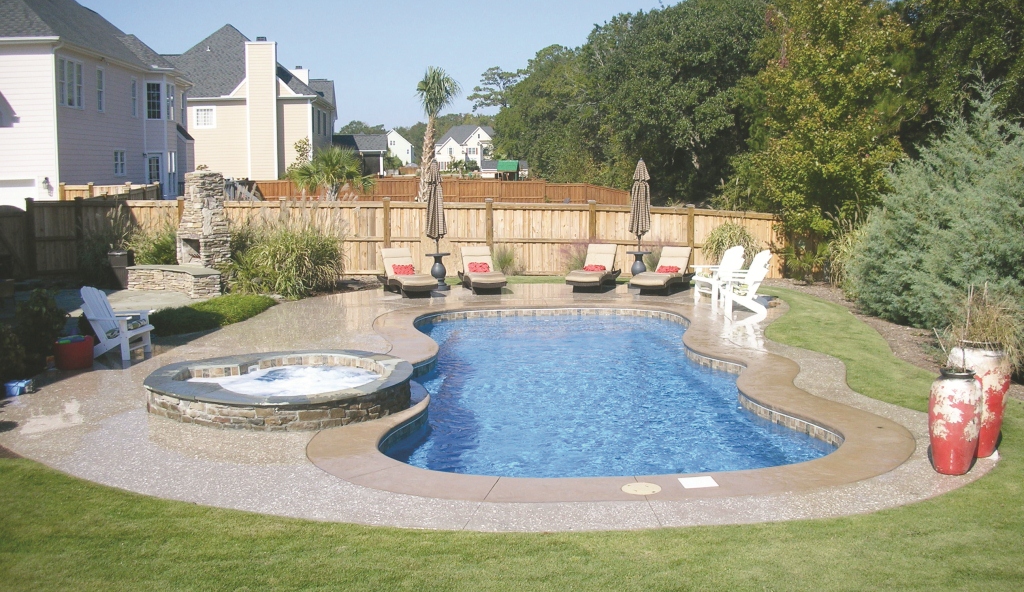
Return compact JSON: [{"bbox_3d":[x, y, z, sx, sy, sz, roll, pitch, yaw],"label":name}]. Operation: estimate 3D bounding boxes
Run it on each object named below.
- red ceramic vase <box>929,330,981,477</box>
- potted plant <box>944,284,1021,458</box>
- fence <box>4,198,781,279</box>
[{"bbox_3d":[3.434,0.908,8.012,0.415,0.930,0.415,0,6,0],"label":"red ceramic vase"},{"bbox_3d":[4.320,0.667,9.510,0.720,1.580,0.720,0,7,0],"label":"potted plant"},{"bbox_3d":[-2.780,-1.379,24.622,18.400,1.832,0.160,0,7,-1],"label":"fence"}]

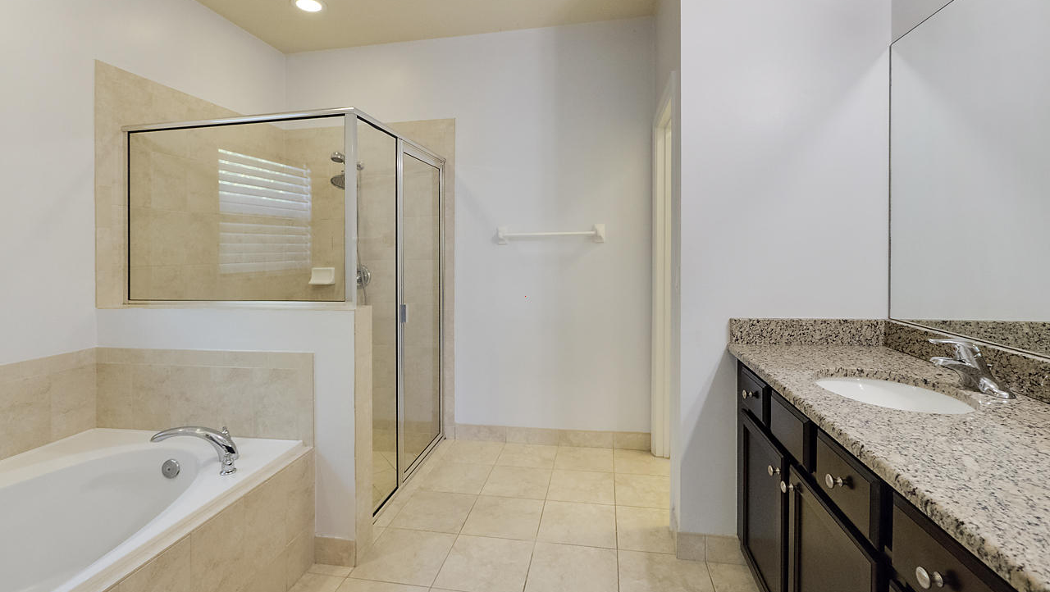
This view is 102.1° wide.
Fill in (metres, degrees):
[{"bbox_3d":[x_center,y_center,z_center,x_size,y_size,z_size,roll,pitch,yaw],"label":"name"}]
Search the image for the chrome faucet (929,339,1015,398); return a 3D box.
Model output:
[{"bbox_3d":[1.089,0.170,1.048,0.157,0.127,0.157,0,4,10],"label":"chrome faucet"}]

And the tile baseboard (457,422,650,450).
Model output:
[{"bbox_3d":[0.166,0.948,2.843,1.316,0.116,0.015,0,4,10],"label":"tile baseboard"}]

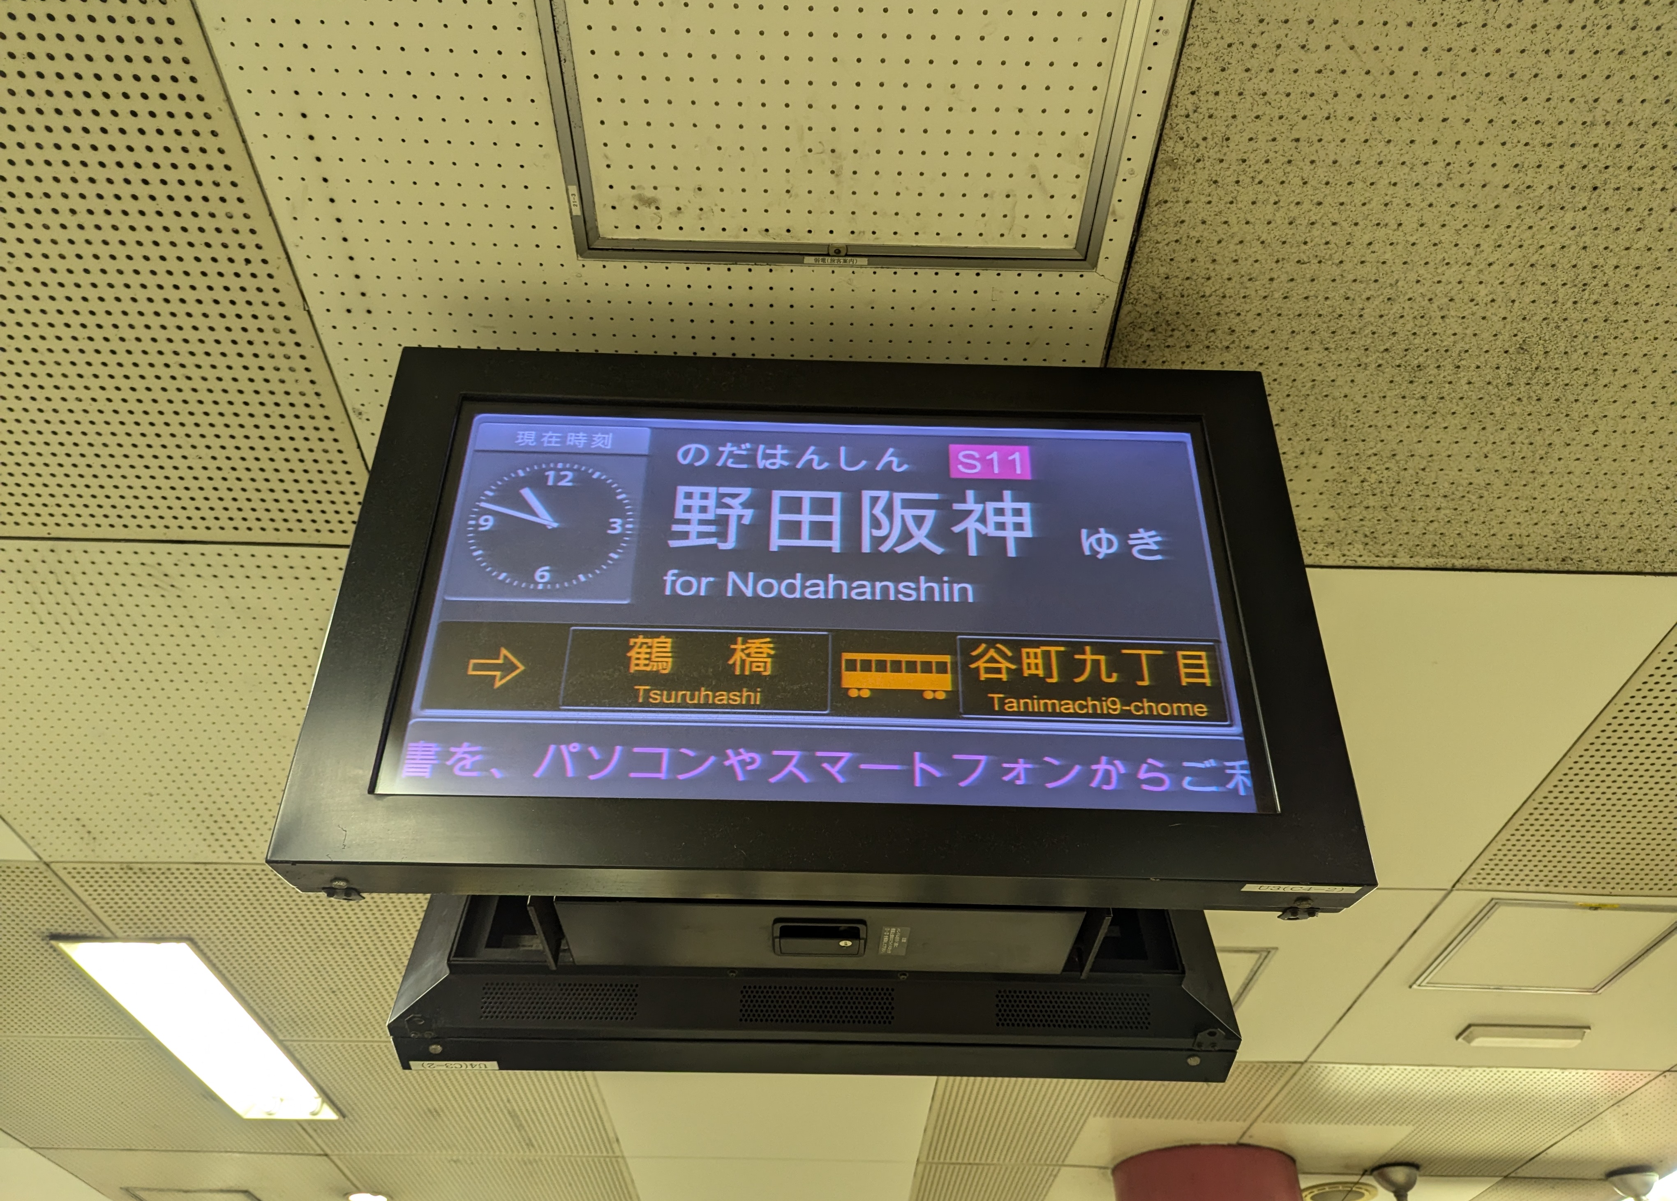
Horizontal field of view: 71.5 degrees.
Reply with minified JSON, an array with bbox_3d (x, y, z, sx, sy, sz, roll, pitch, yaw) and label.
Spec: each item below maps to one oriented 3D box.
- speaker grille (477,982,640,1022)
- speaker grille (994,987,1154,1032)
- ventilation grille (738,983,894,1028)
[{"bbox_3d":[-0.325,0.470,1.365,0.183,0.042,0.010,1,-11,-1],"label":"speaker grille"},{"bbox_3d":[0.278,0.485,1.378,0.183,0.042,0.010,1,-11,-1],"label":"speaker grille"},{"bbox_3d":[-0.025,0.477,1.372,0.183,0.042,0.010,1,-11,-1],"label":"ventilation grille"}]

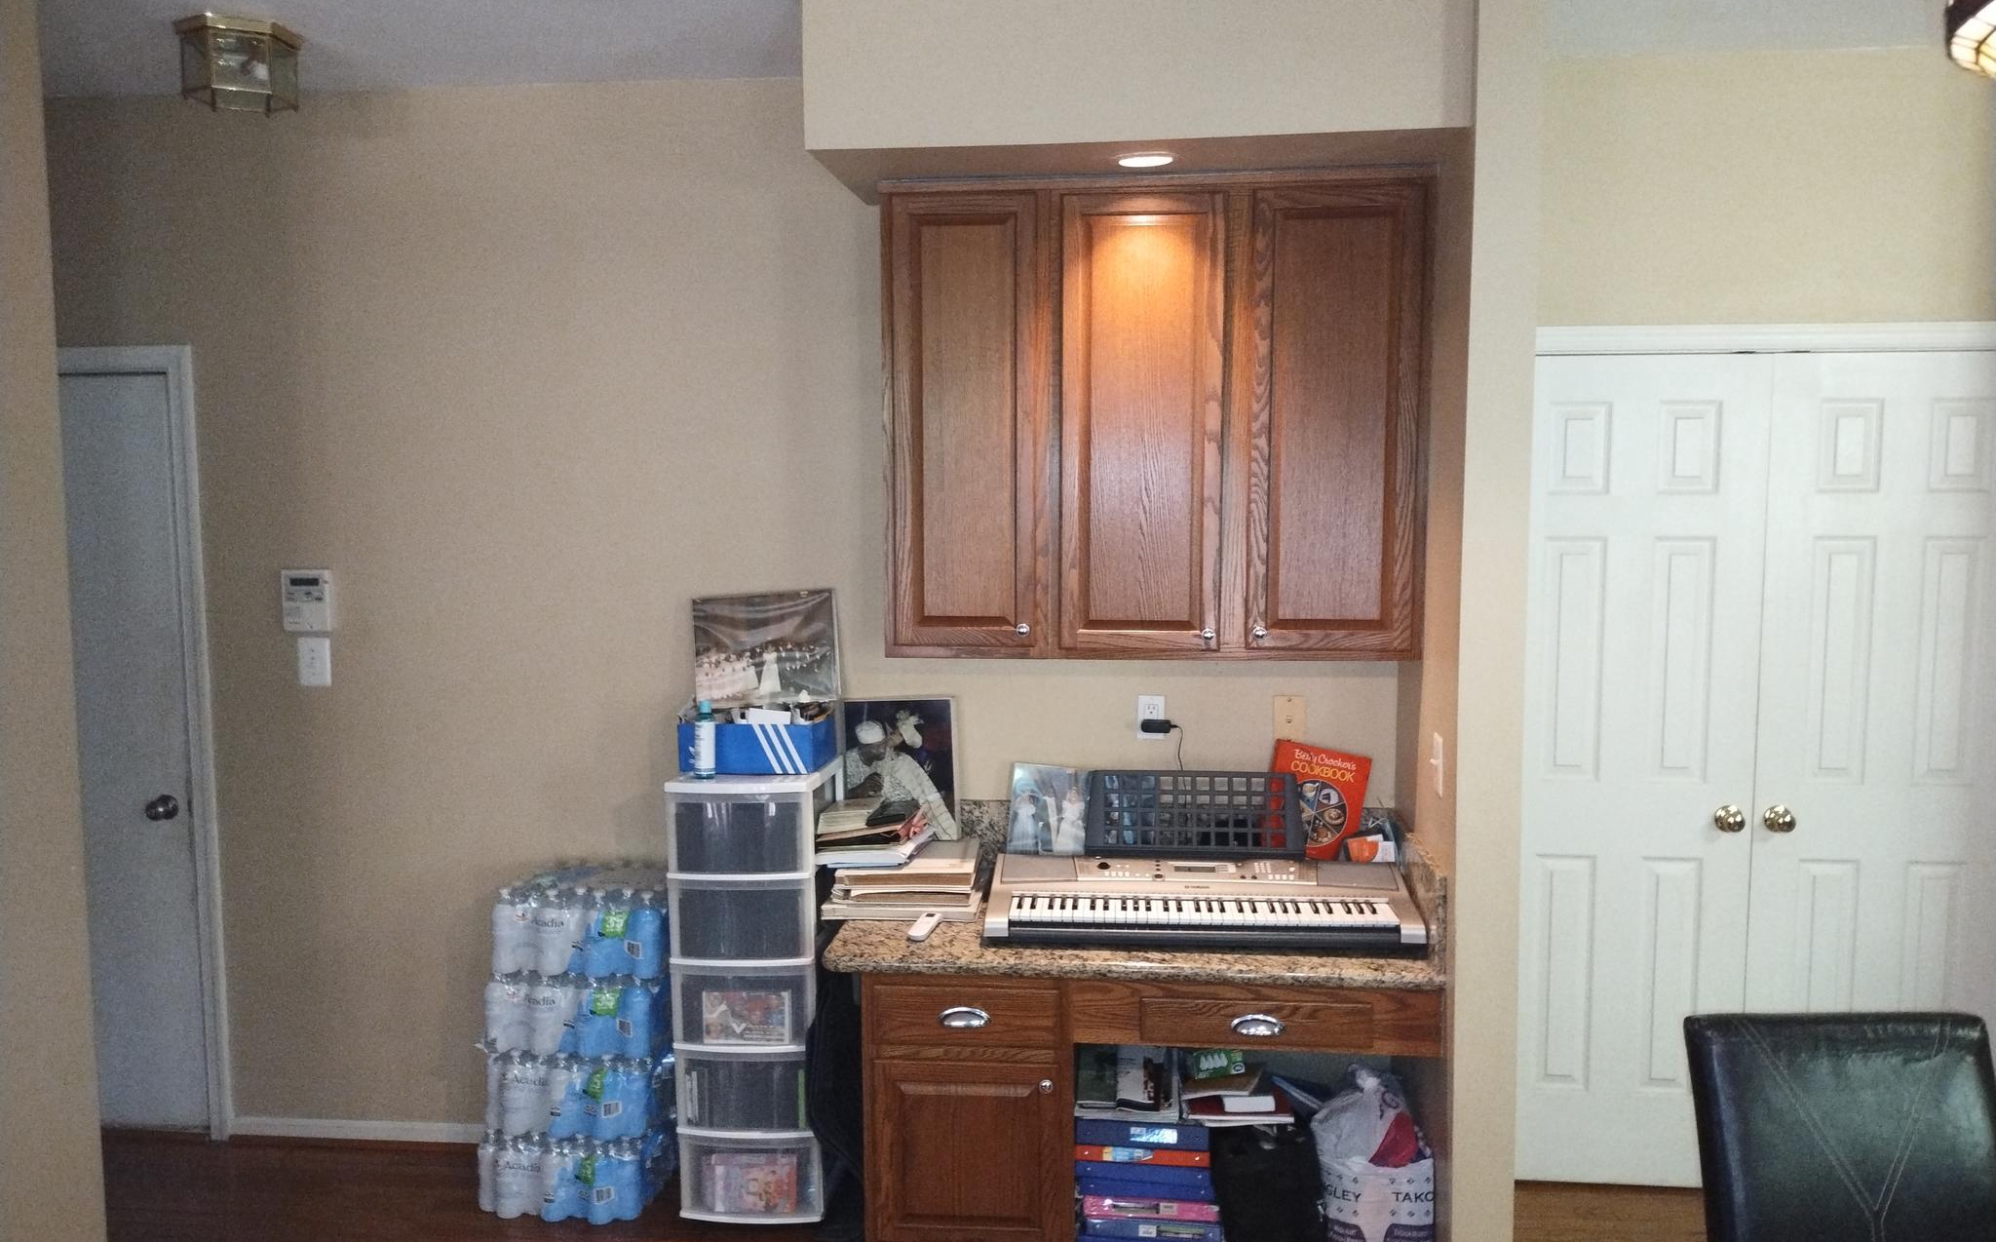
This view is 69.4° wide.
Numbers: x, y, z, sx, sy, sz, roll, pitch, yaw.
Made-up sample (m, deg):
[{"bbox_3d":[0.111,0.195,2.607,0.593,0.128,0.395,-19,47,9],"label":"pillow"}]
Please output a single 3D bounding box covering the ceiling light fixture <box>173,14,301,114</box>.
[{"bbox_3d":[-1.679,-1.225,3.197,0.217,0.156,0.250,0,5,5],"label":"ceiling light fixture"}]

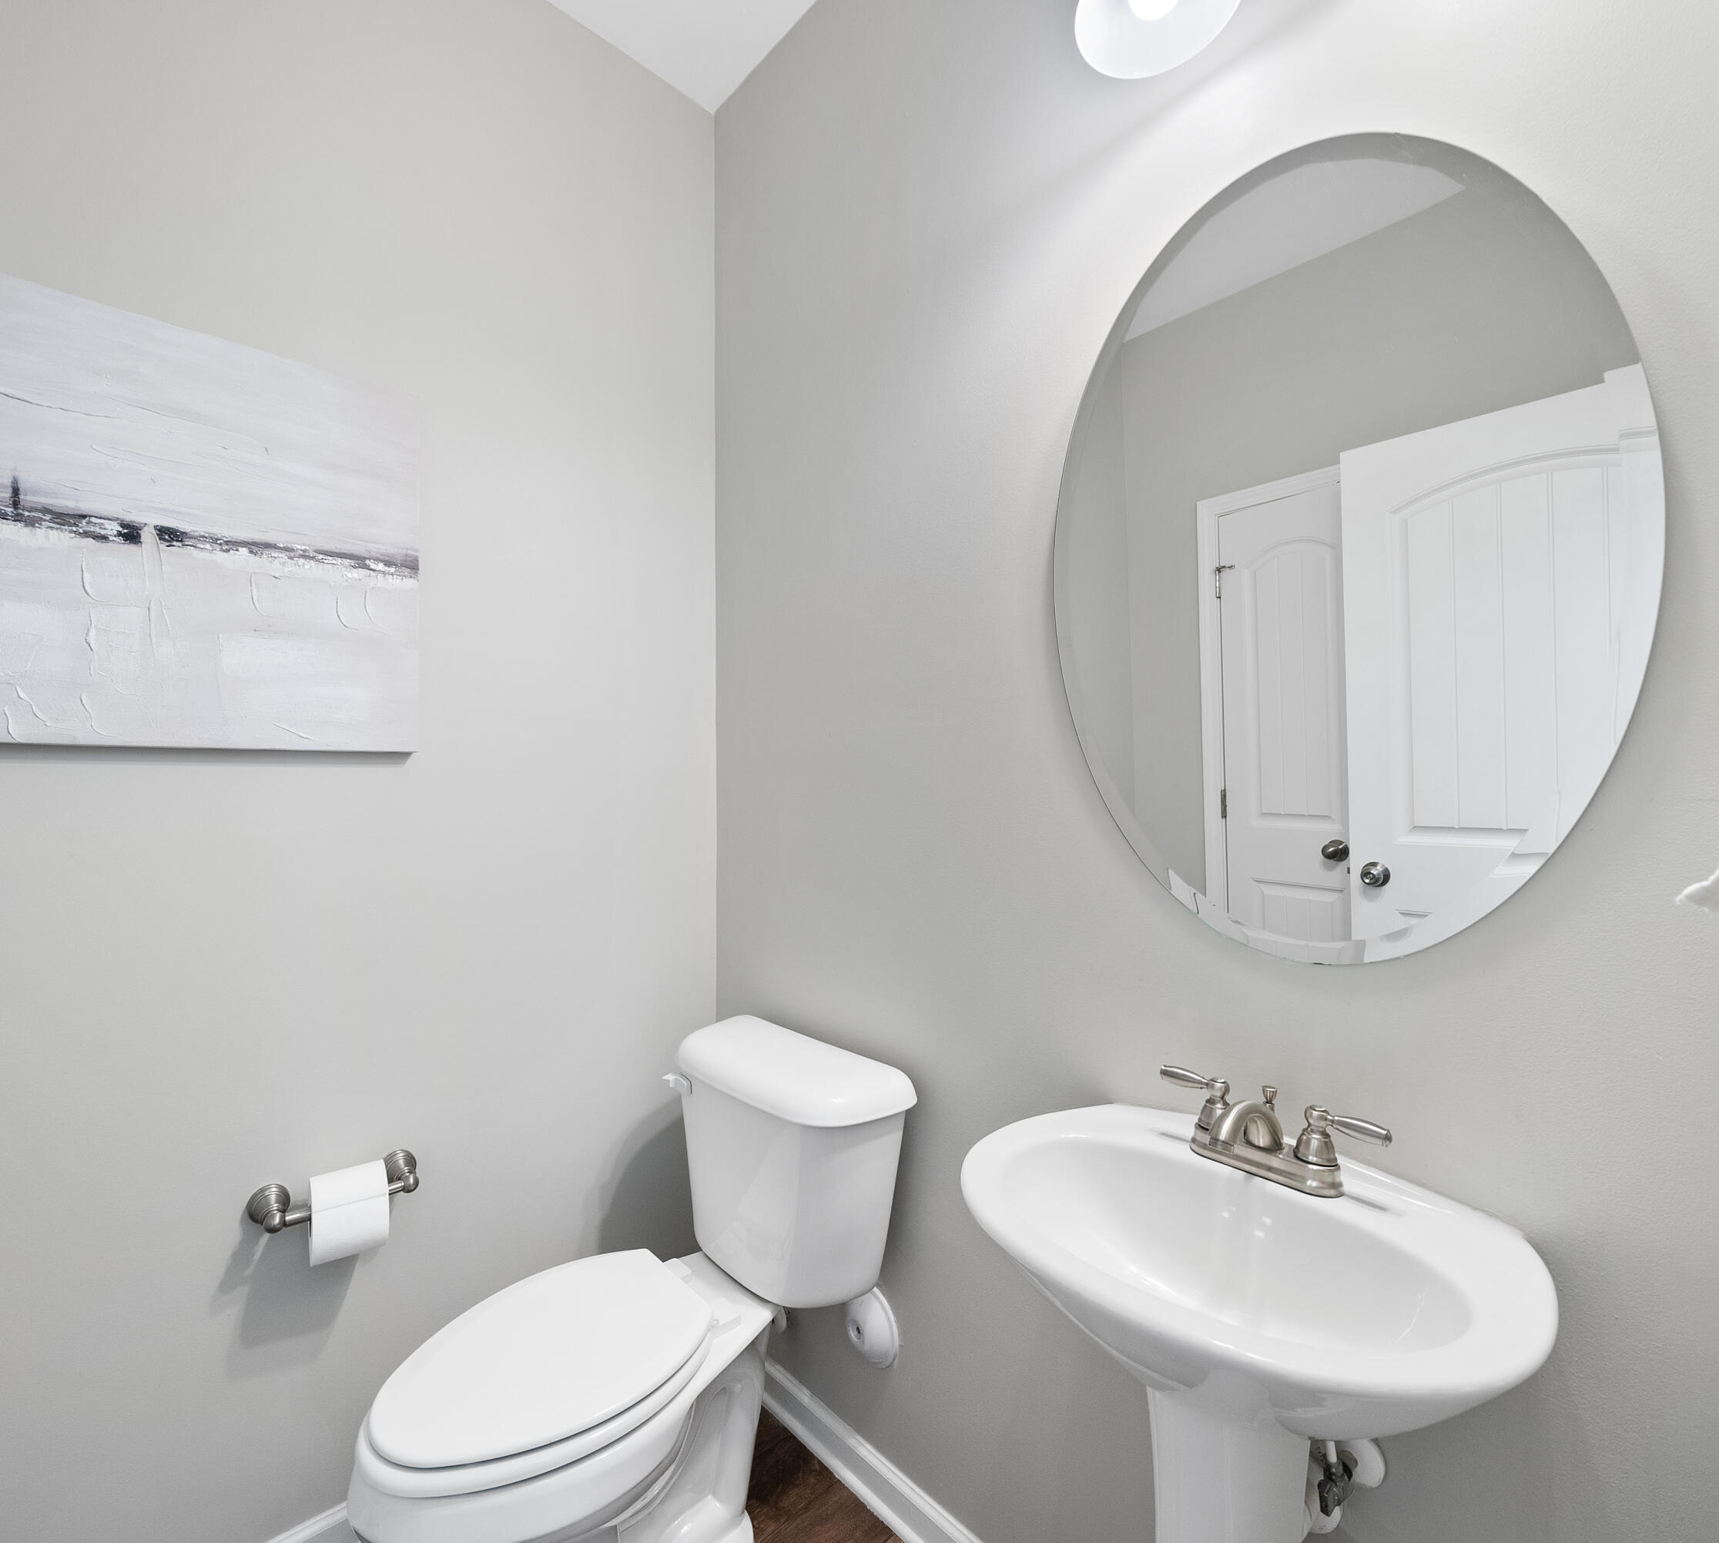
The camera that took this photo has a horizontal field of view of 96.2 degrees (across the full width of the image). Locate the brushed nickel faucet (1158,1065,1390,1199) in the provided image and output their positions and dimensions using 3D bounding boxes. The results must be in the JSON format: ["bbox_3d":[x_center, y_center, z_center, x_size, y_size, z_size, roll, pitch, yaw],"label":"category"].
[{"bbox_3d":[0.410,0.384,0.806,0.133,0.087,0.233,0,0,-44],"label":"brushed nickel faucet"}]

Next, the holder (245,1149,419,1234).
[{"bbox_3d":[-0.812,0.663,1.206,0.234,0.058,0.085,0,0,-44],"label":"holder"}]

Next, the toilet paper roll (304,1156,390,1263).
[{"bbox_3d":[-0.785,0.677,1.190,0.102,0.122,0.122,0,0,-44],"label":"toilet paper roll"}]

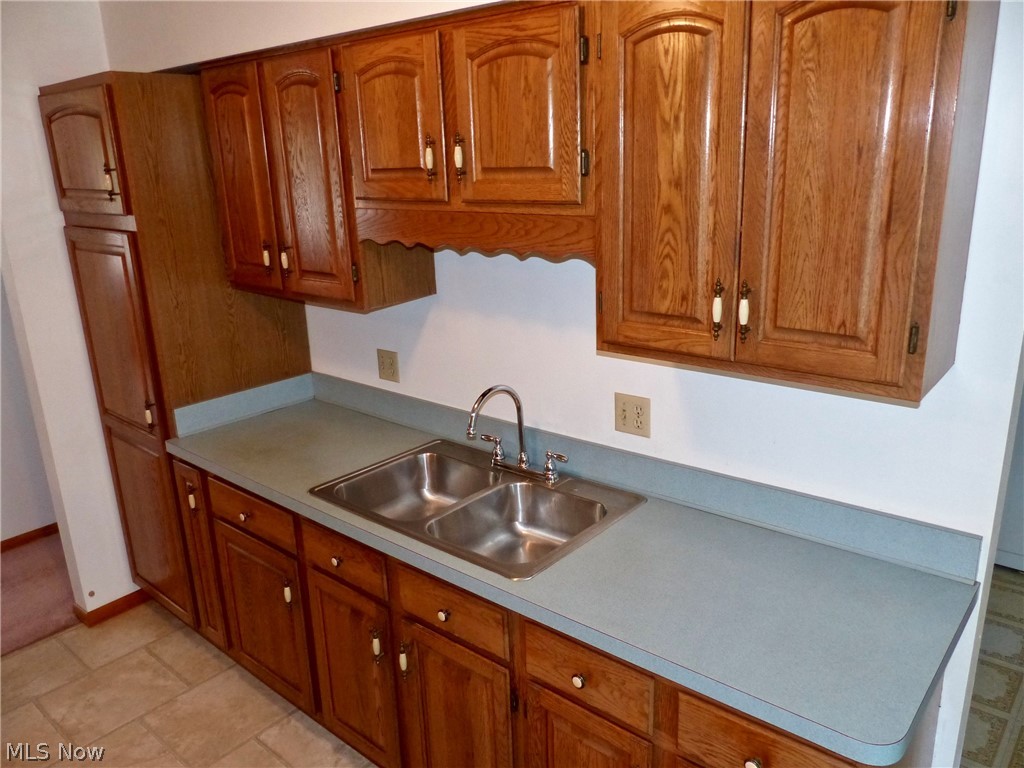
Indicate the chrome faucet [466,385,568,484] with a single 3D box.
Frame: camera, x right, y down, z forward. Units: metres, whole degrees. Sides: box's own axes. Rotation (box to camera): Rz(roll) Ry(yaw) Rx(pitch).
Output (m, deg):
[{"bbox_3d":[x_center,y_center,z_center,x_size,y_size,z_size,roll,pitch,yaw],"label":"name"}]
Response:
[{"bbox_3d":[-0.041,0.143,2.172,0.346,0.287,0.265,11,21,39],"label":"chrome faucet"}]

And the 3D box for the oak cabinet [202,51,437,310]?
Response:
[{"bbox_3d":[-0.661,-0.673,2.508,0.763,0.764,0.320,11,21,39],"label":"oak cabinet"}]

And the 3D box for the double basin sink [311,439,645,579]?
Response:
[{"bbox_3d":[-0.107,0.395,2.126,0.834,0.172,0.557,11,21,39],"label":"double basin sink"}]

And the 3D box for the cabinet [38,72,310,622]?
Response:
[{"bbox_3d":[-1.263,-0.067,3.014,0.605,2.137,0.637,11,21,39],"label":"cabinet"}]

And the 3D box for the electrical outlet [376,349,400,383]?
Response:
[{"bbox_3d":[-0.460,-0.066,2.737,0.119,0.113,0.008,11,21,39],"label":"electrical outlet"}]

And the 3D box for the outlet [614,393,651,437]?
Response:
[{"bbox_3d":[0.338,0.090,2.084,0.115,0.114,0.008,11,21,39],"label":"outlet"}]

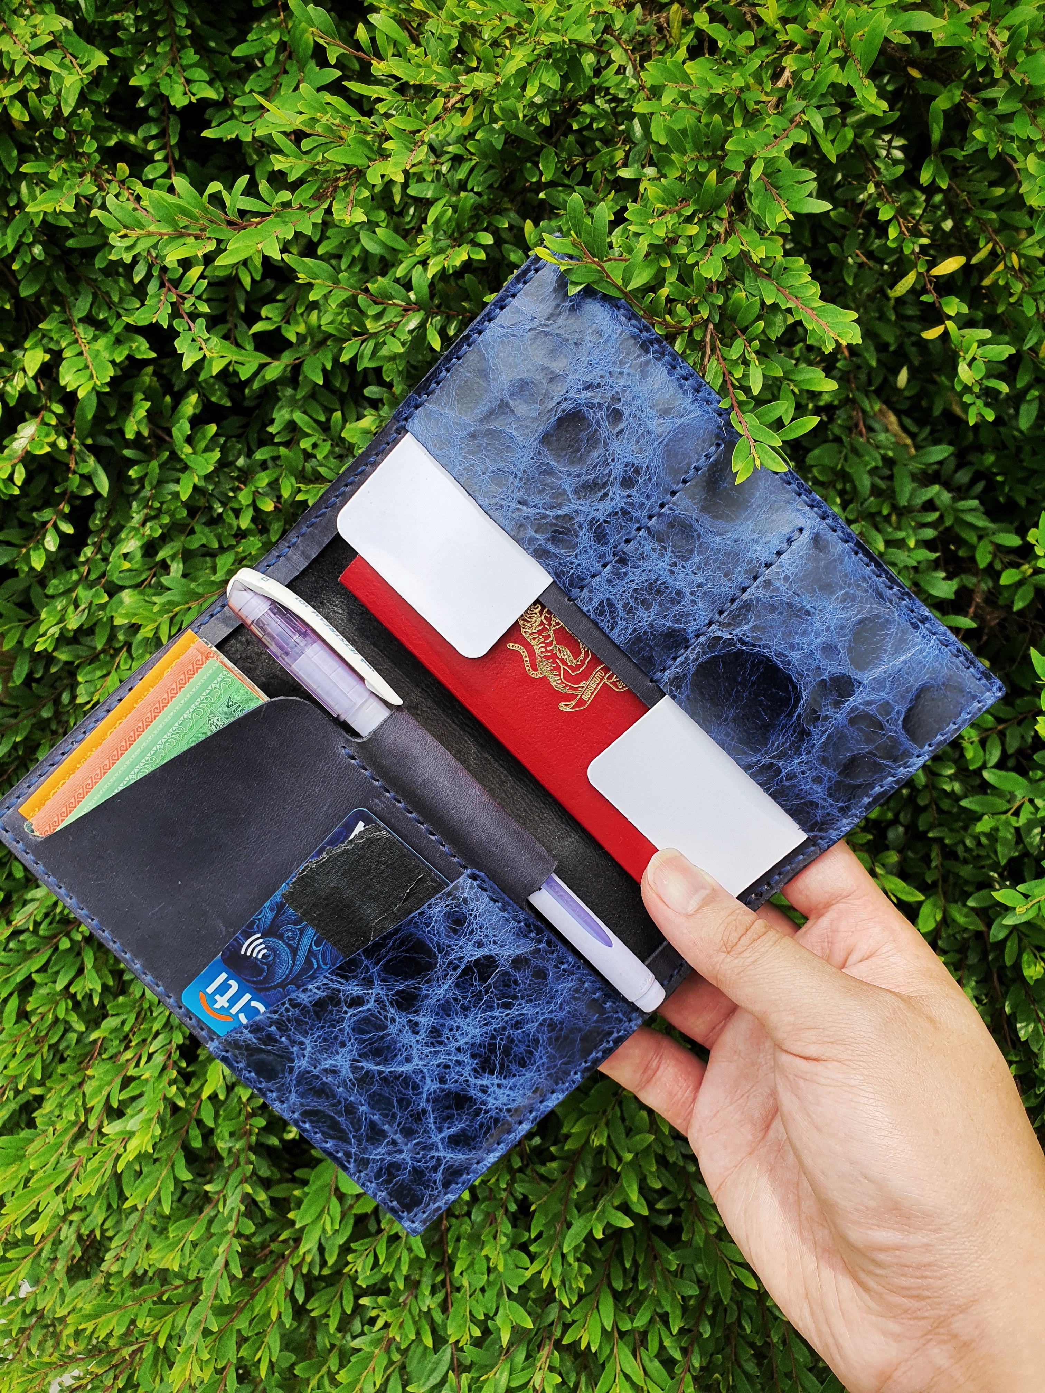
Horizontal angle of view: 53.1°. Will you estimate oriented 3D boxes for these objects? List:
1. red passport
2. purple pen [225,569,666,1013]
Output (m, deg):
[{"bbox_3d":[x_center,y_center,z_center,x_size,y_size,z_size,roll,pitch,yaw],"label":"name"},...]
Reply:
[{"bbox_3d":[0.029,-0.017,0.266,0.125,0.088,0.005,46,9,-3],"label":"red passport"},{"bbox_3d":[-0.018,0.024,0.263,0.015,0.151,0.013,-45,3,3],"label":"purple pen"}]

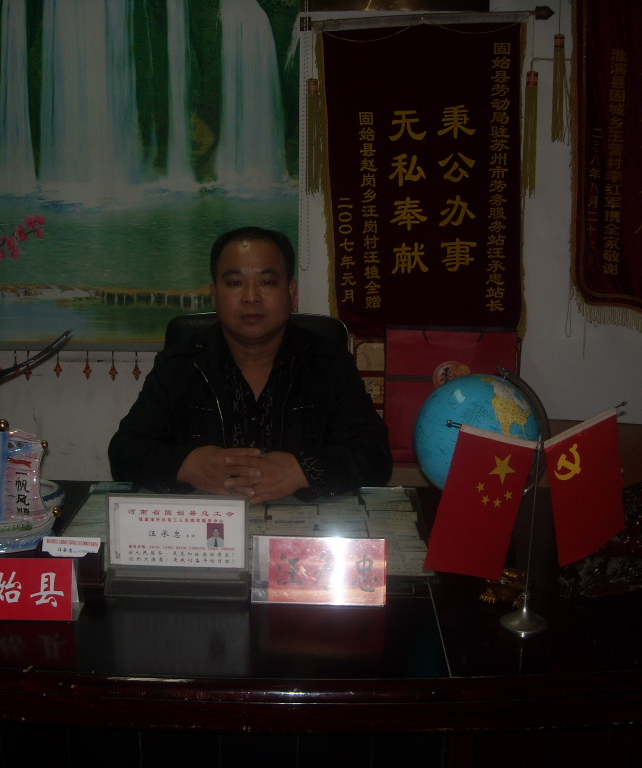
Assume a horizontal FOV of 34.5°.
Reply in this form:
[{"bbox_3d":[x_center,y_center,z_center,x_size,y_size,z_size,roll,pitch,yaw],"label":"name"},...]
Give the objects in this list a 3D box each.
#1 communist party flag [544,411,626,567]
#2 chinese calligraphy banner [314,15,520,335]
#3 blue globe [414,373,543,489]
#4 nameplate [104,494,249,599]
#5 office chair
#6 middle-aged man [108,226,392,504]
[{"bbox_3d":[0.387,0.155,1.510,0.134,0.200,0.015,-26,35,-30],"label":"communist party flag"},{"bbox_3d":[0.289,-0.521,2.914,0.575,0.930,0.030,2,12,4],"label":"chinese calligraphy banner"},{"bbox_3d":[0.281,0.126,1.807,0.228,0.323,0.220,1,12,0],"label":"blue globe"},{"bbox_3d":[-0.220,0.249,1.607,0.220,0.150,0.070,1,12,3],"label":"nameplate"},{"bbox_3d":[-0.166,0.394,2.432,0.600,1.050,0.650,1,12,0],"label":"office chair"},{"bbox_3d":[-0.154,0.308,2.282,0.600,1.280,0.680,1,12,0],"label":"middle-aged man"}]

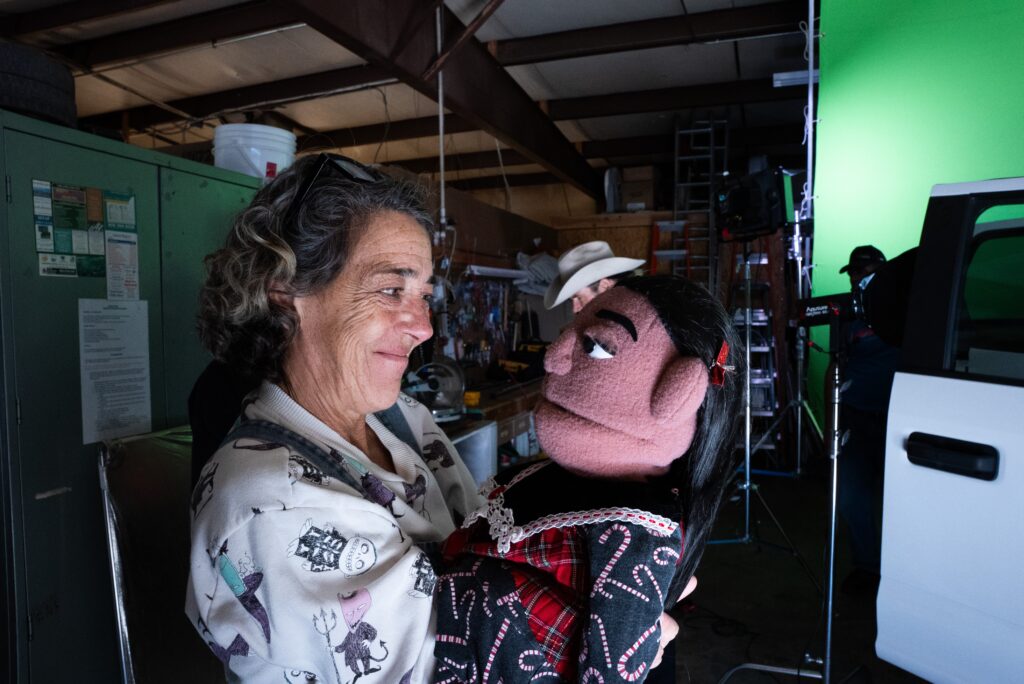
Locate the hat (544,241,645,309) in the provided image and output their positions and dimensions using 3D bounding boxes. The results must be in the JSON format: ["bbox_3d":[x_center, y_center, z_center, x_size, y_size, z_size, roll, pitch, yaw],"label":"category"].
[{"bbox_3d":[0.297,-0.234,2.370,0.380,0.145,0.320,-28,12,-17],"label":"hat"}]

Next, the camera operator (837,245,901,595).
[{"bbox_3d":[1.934,0.423,3.642,0.420,1.800,0.520,-1,3,-16],"label":"camera operator"}]

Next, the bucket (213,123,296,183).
[{"bbox_3d":[-1.004,-0.633,2.699,0.305,0.370,0.305,-1,3,0],"label":"bucket"}]

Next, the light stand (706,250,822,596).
[{"bbox_3d":[1.347,0.358,4.042,0.880,1.900,0.920,-1,3,0],"label":"light stand"}]

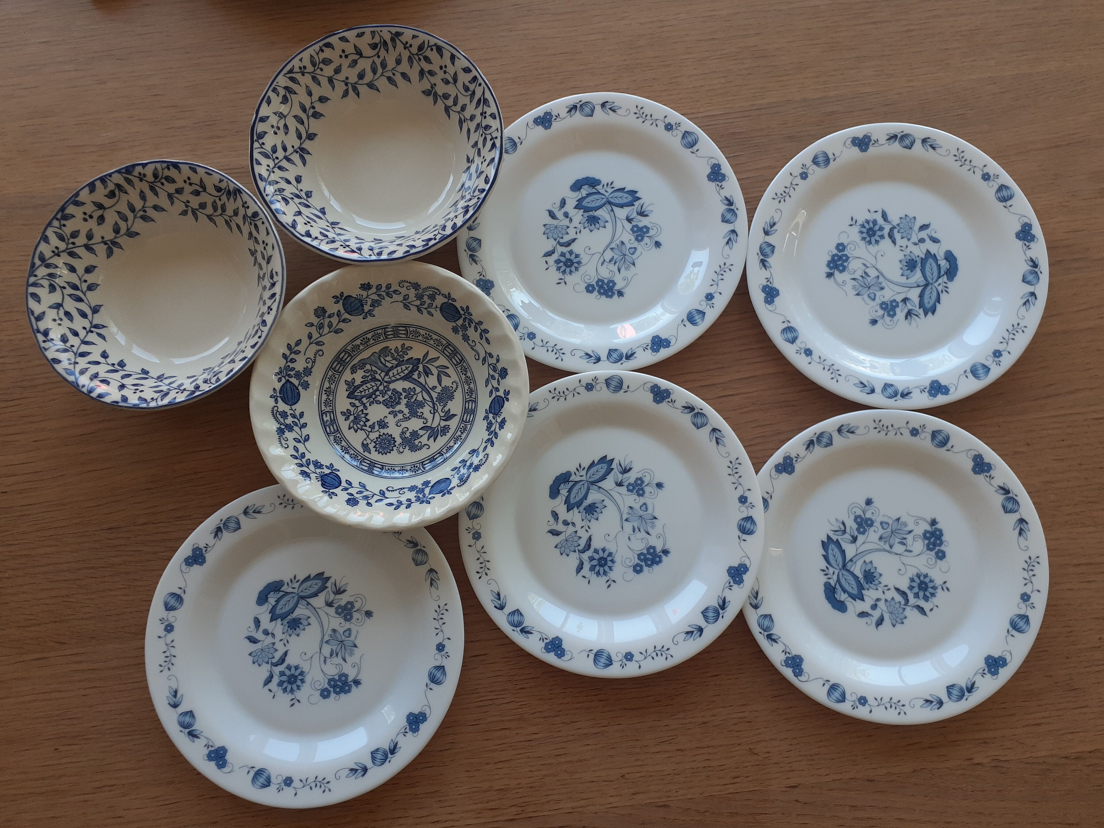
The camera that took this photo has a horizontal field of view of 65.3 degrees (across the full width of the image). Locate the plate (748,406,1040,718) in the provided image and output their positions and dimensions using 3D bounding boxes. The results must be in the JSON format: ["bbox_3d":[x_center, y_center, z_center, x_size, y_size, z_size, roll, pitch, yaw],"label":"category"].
[{"bbox_3d":[0.210,0.093,0.543,0.195,0.019,0.195,0,82,0],"label":"plate"}]

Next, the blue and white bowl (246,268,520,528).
[{"bbox_3d":[-0.099,-0.010,0.544,0.170,0.042,0.170,0,81,0],"label":"blue and white bowl"}]

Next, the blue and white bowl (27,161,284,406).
[{"bbox_3d":[-0.242,-0.078,0.550,0.157,0.052,0.157,0,81,0],"label":"blue and white bowl"}]

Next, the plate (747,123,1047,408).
[{"bbox_3d":[0.224,-0.097,0.567,0.193,0.021,0.193,0,81,0],"label":"plate"}]

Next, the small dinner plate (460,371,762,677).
[{"bbox_3d":[0.037,0.067,0.540,0.193,0.021,0.193,0,81,0],"label":"small dinner plate"}]

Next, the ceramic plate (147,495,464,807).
[{"bbox_3d":[-0.150,0.138,0.532,0.193,0.021,0.193,0,81,0],"label":"ceramic plate"}]

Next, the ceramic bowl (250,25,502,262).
[{"bbox_3d":[-0.110,-0.167,0.563,0.158,0.052,0.158,0,81,0],"label":"ceramic bowl"}]

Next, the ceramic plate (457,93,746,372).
[{"bbox_3d":[0.032,-0.119,0.571,0.193,0.021,0.193,0,81,0],"label":"ceramic plate"}]

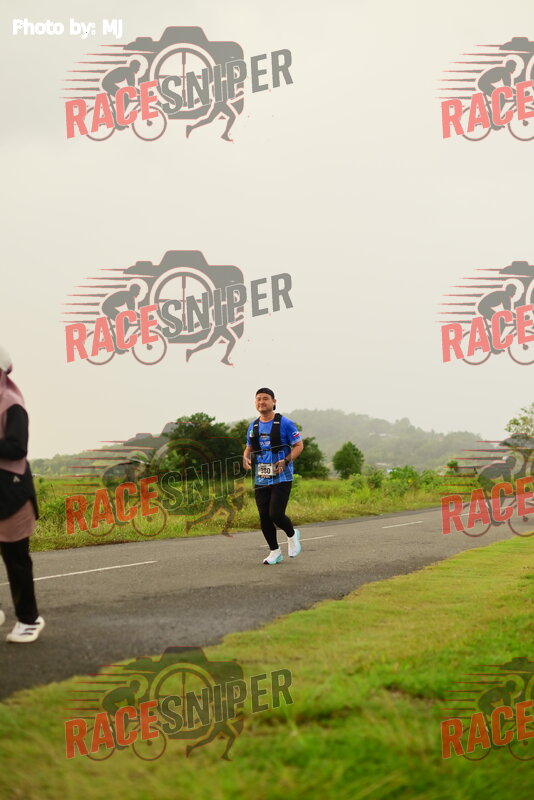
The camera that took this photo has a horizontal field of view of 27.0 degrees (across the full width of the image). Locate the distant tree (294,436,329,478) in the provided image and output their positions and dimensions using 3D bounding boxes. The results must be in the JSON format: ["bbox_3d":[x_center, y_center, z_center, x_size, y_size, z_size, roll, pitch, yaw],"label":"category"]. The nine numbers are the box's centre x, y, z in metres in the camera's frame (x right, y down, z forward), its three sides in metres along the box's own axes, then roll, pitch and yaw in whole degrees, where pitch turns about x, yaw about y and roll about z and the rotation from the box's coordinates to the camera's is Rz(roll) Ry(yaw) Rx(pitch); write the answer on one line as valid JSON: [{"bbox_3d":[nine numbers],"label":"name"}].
[{"bbox_3d":[3.440,4.590,88.000,2.850,3.480,2.850,0,-4,0],"label":"distant tree"}]

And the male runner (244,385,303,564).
[{"bbox_3d":[0.061,0.723,10.500,0.550,1.660,0.500,-2,-4,25],"label":"male runner"}]

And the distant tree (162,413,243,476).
[{"bbox_3d":[-4.285,3.138,75.000,5.400,4.500,4.800,0,-4,0],"label":"distant tree"}]

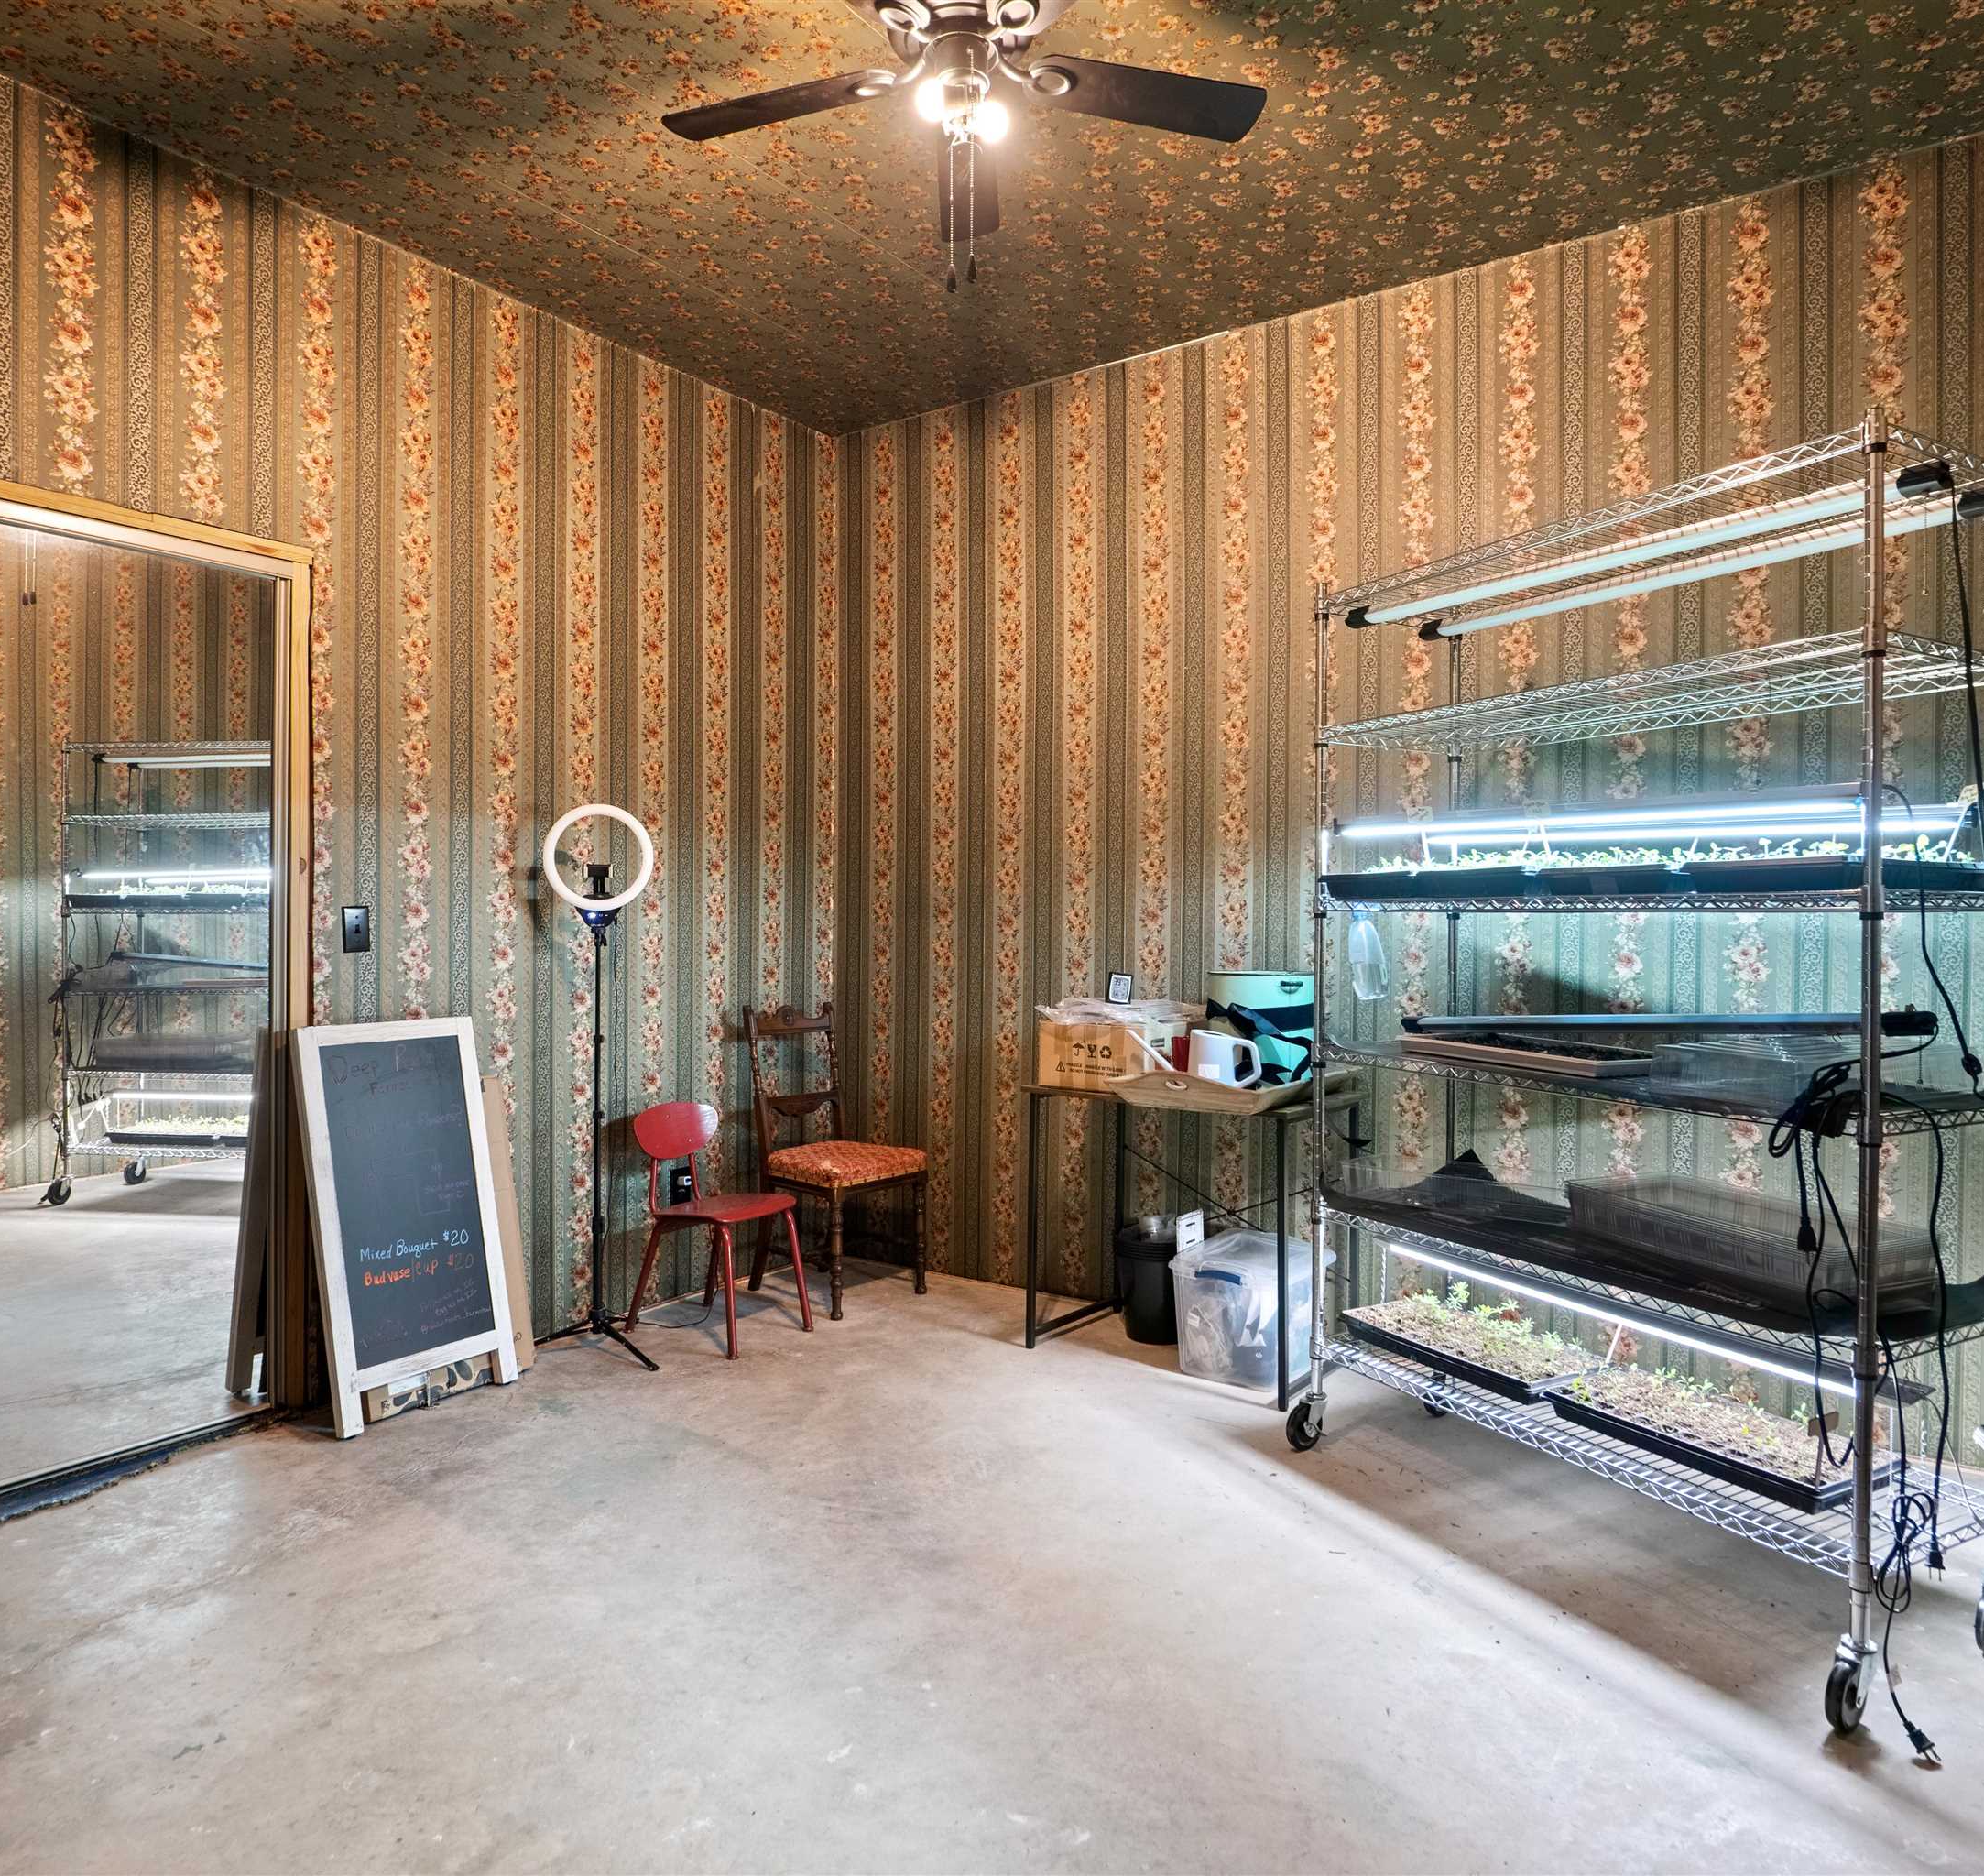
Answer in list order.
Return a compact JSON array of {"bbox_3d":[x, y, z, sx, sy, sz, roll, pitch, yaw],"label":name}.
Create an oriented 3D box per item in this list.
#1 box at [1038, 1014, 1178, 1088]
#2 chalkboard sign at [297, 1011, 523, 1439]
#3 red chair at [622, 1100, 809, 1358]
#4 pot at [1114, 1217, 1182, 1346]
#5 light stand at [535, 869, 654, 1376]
[{"bbox_3d":[0.343,0.333,3.599,0.335,0.190,0.230,1,1,36],"label":"box"},{"bbox_3d":[-1.496,0.703,3.197,0.055,0.980,0.470,-14,-8,34],"label":"chalkboard sign"},{"bbox_3d":[-0.809,0.841,3.721,0.440,0.660,0.345,1,1,34],"label":"red chair"},{"bbox_3d":[0.480,1.030,3.701,0.218,0.295,0.218,0,1,0],"label":"pot"},{"bbox_3d":[-1.164,0.461,3.542,0.410,1.420,0.430,0,1,-17],"label":"light stand"}]

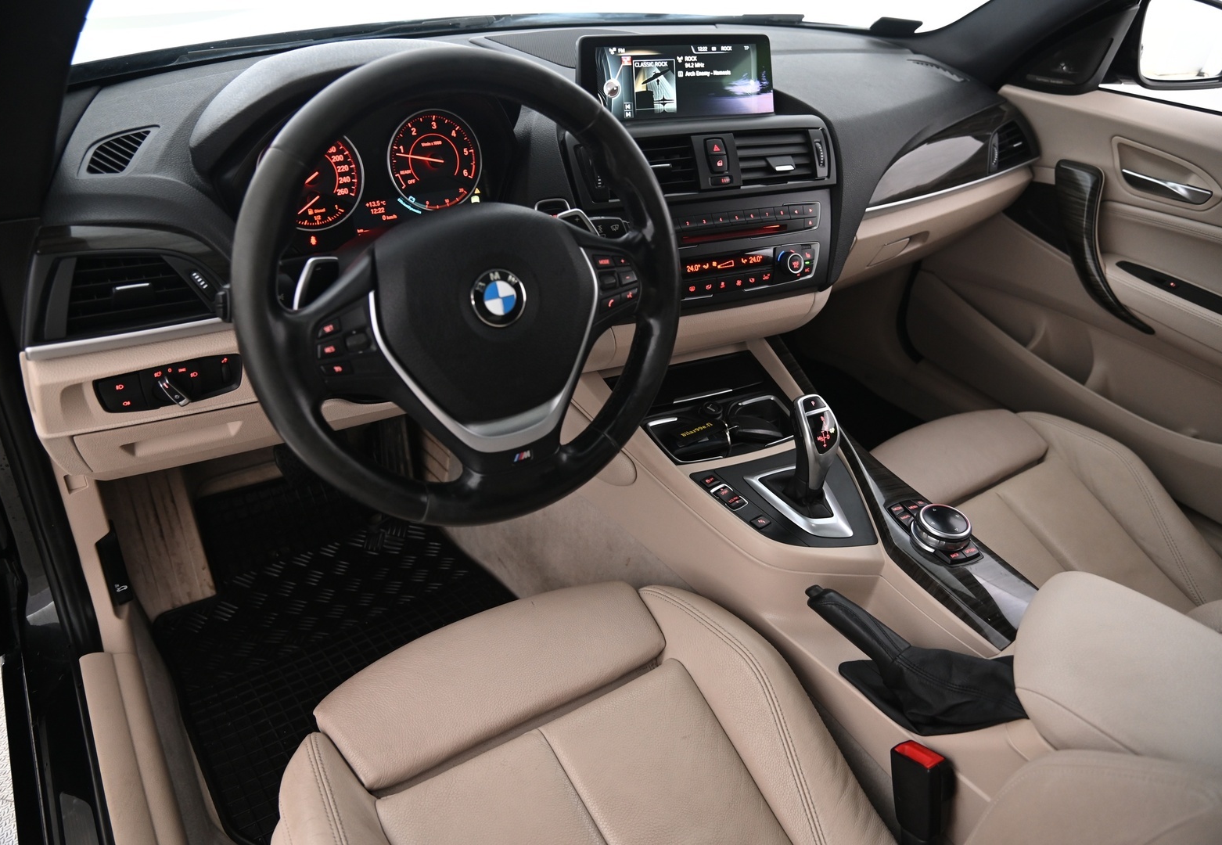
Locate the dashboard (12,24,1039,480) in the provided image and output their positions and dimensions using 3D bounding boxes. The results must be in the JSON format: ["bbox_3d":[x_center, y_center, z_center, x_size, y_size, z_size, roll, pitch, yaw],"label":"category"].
[{"bbox_3d":[0.016,-0.329,1.086,1.370,0.360,0.480,-18,37,-29],"label":"dashboard"}]

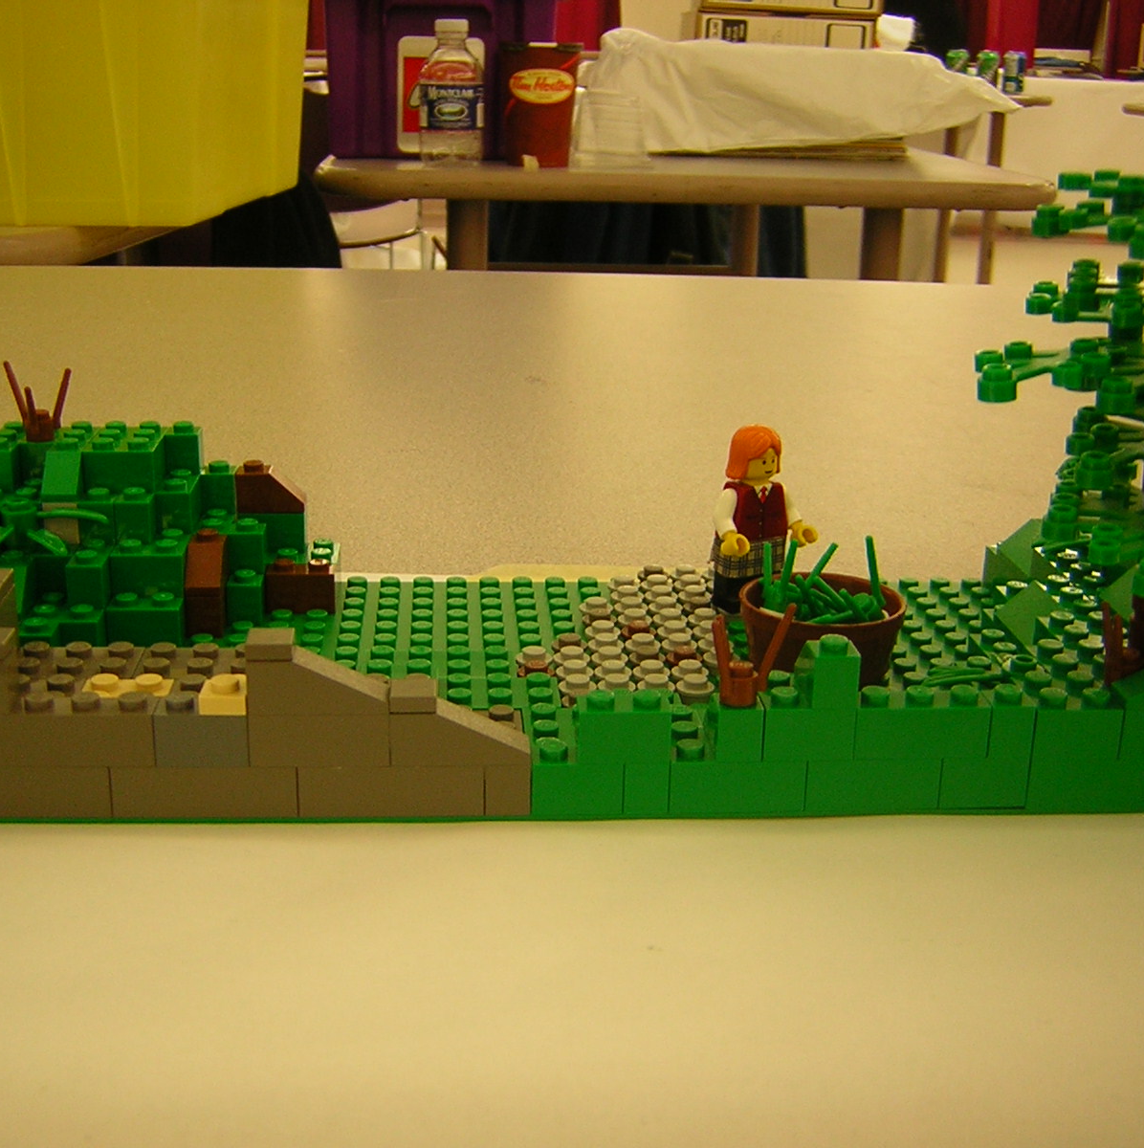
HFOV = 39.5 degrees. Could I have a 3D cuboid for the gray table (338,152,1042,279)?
[{"bbox_3d":[0.067,-0.272,2.386,0.765,0.740,1.450,0,18,-4],"label":"gray table"}]

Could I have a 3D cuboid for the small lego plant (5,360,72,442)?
[{"bbox_3d":[-0.121,-0.039,0.360,0.015,0.018,0.015,0,18,-5],"label":"small lego plant"}]

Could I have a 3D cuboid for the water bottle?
[{"bbox_3d":[-0.126,-0.500,1.652,0.067,0.144,0.067,0,18,-4],"label":"water bottle"}]

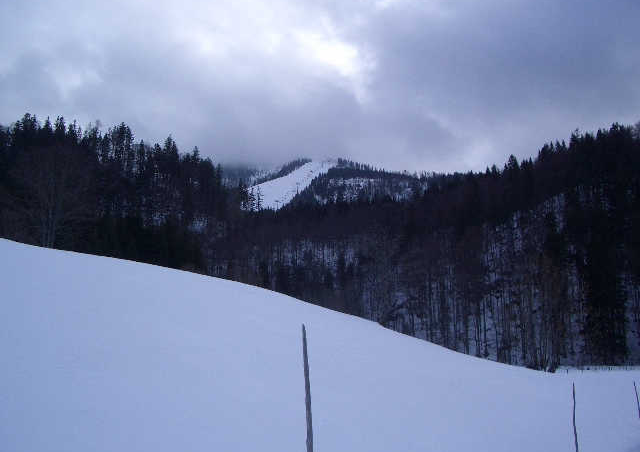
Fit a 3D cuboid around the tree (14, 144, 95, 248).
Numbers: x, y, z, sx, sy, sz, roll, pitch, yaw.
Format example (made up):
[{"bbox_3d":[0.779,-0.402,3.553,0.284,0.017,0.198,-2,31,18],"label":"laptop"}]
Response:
[{"bbox_3d":[-34.335,-3.700,84.000,10.300,13.900,10.000,5,-12,-22],"label":"tree"}]

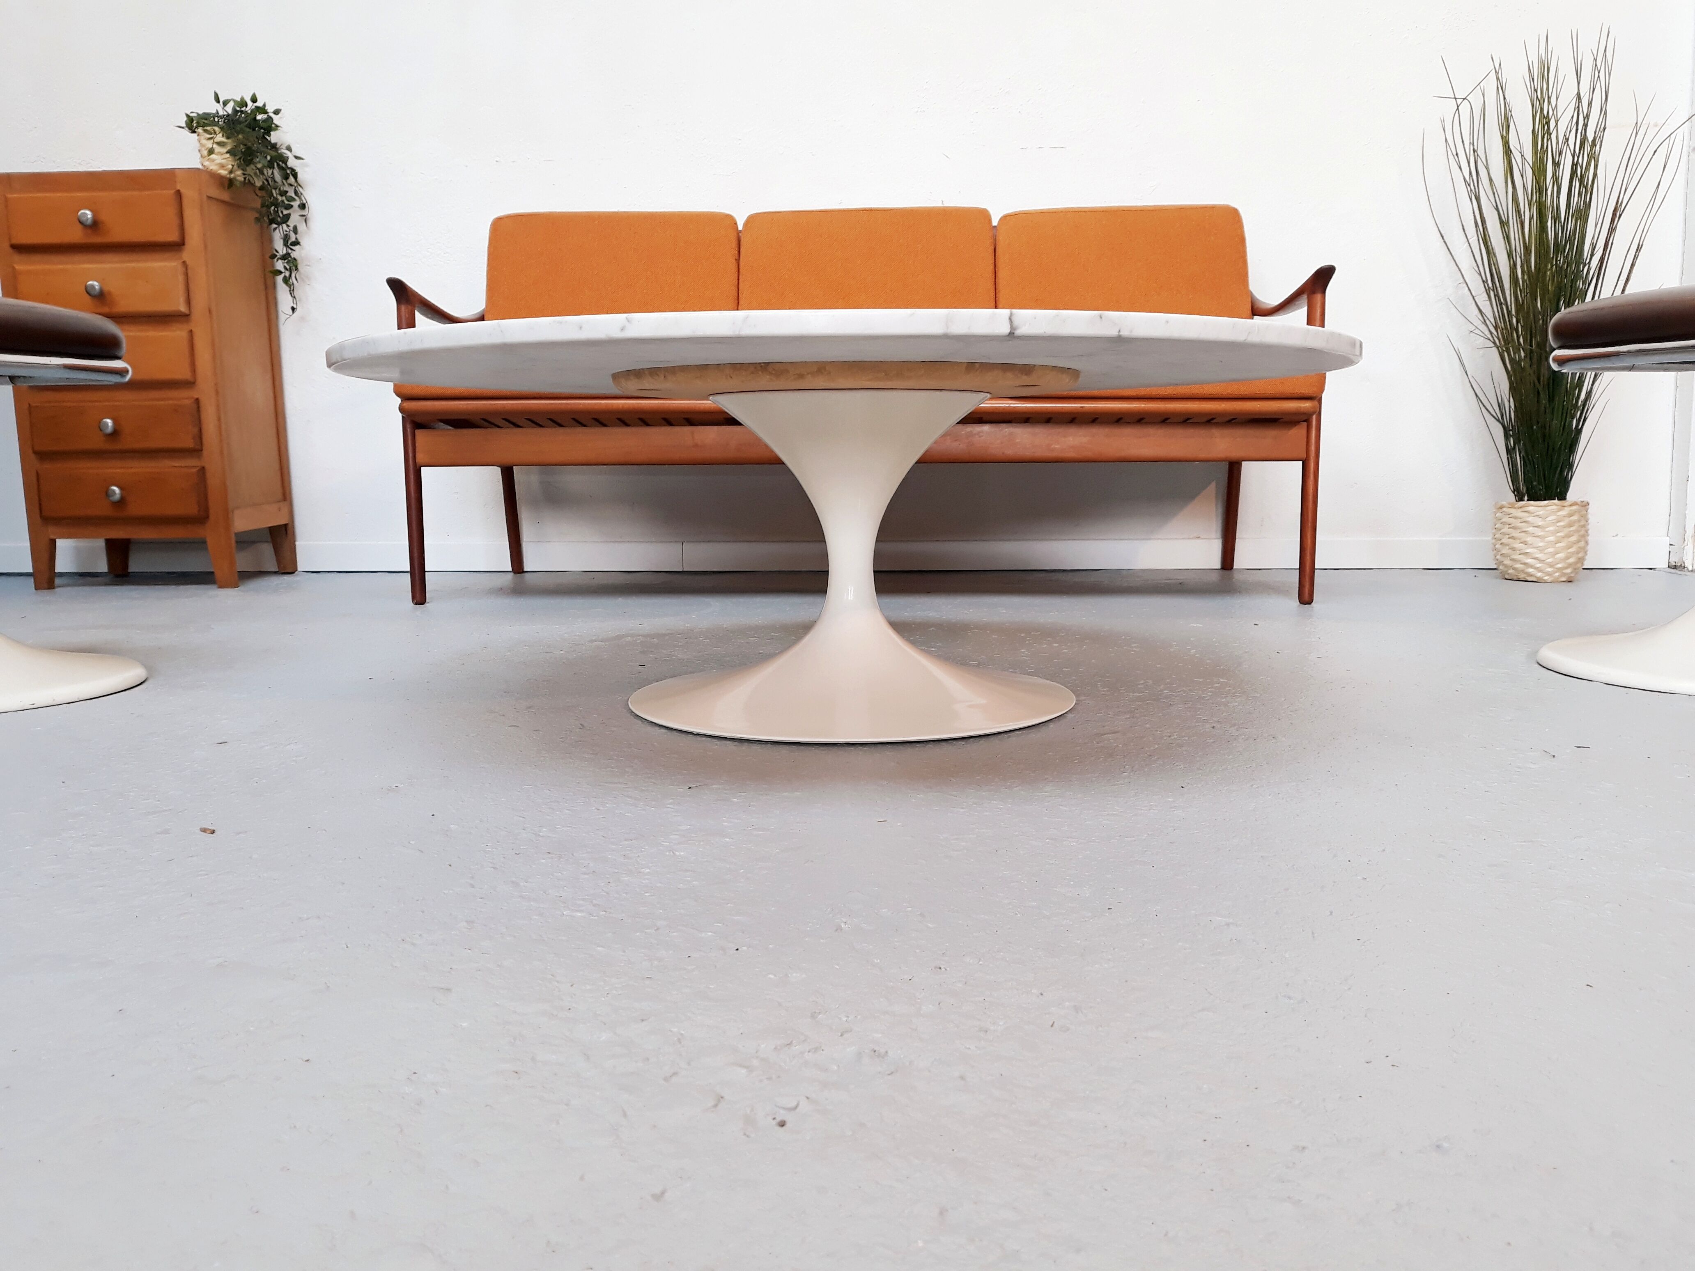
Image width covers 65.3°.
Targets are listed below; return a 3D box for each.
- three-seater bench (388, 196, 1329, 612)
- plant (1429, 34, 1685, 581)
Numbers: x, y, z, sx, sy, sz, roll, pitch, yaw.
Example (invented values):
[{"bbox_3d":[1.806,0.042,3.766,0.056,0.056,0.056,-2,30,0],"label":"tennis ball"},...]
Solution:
[{"bbox_3d":[0.029,-0.502,2.768,1.726,0.802,0.737,0,8,3],"label":"three-seater bench"},{"bbox_3d":[1.512,-0.687,2.809,0.557,1.137,0.507,0,8,3],"label":"plant"}]

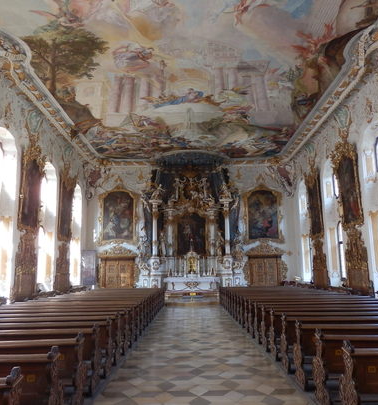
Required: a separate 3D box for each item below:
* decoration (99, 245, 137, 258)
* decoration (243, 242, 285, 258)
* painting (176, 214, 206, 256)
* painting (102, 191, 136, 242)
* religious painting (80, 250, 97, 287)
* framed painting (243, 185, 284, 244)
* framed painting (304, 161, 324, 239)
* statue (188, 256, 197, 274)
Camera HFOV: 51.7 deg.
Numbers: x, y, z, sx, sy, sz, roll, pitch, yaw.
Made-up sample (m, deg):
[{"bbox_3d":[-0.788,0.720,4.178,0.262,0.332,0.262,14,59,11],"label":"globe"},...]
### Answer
[{"bbox_3d":[-4.995,3.470,27.631,2.693,0.986,0.350,-1,-10,0],"label":"decoration"},{"bbox_3d":[5.346,3.397,27.617,2.973,1.126,0.350,-1,-10,0],"label":"decoration"},{"bbox_3d":[0.110,2.380,28.521,2.194,3.110,0.200,-1,-10,0],"label":"painting"},{"bbox_3d":[-5.070,0.989,28.151,2.419,3.789,0.150,-1,-10,0],"label":"painting"},{"bbox_3d":[-6.510,4.308,25.455,1.078,2.298,0.100,0,-10,-6],"label":"religious painting"},{"bbox_3d":[5.380,0.838,28.171,2.887,4.376,0.220,-1,-10,0],"label":"framed painting"},{"bbox_3d":[6.988,0.102,21.747,0.250,3.750,1.950,-1,-10,0],"label":"framed painting"},{"bbox_3d":[0.248,4.272,26.460,0.658,1.206,0.350,-1,-10,0],"label":"statue"}]

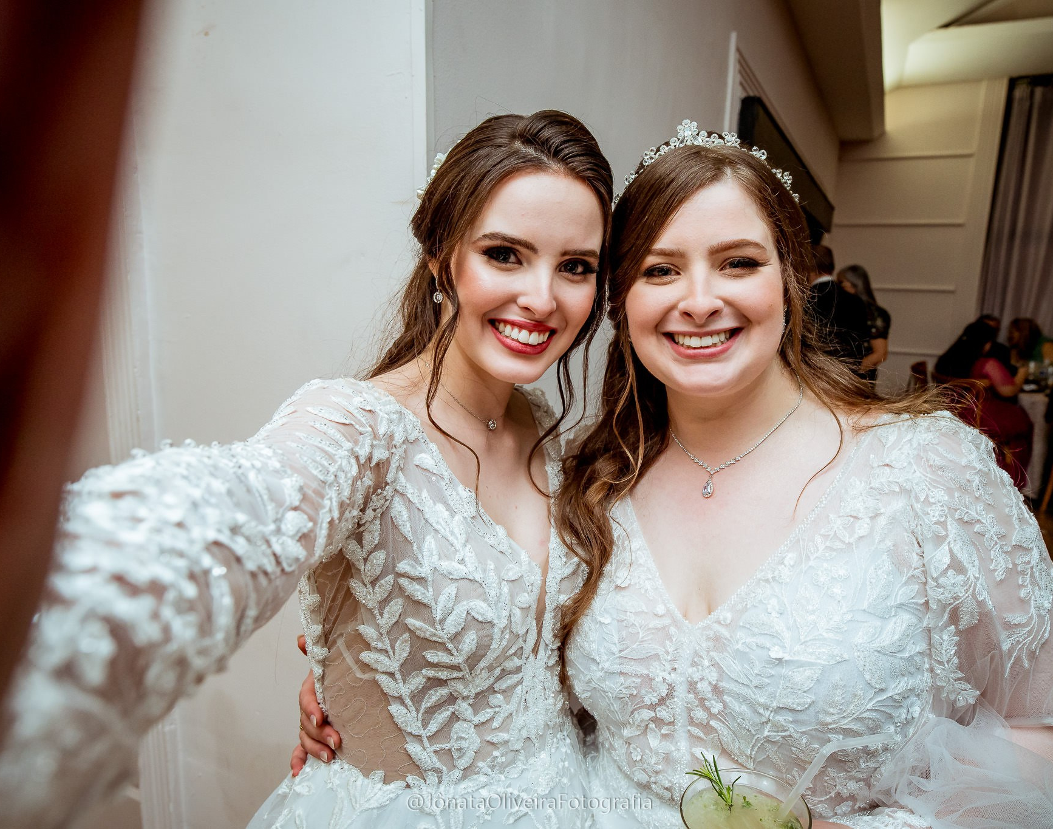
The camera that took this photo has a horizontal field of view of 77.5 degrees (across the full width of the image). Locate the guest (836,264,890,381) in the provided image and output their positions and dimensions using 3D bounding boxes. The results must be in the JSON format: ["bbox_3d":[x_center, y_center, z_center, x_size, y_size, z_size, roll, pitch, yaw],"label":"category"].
[{"bbox_3d":[2.413,-0.265,4.930,0.360,1.670,0.460,-1,12,-14],"label":"guest"}]

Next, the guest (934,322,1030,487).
[{"bbox_3d":[3.480,-0.054,4.970,0.800,1.310,0.520,-3,13,-21],"label":"guest"}]

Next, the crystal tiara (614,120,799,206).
[{"bbox_3d":[0.166,-0.229,0.605,0.168,0.066,0.070,-1,12,15],"label":"crystal tiara"}]

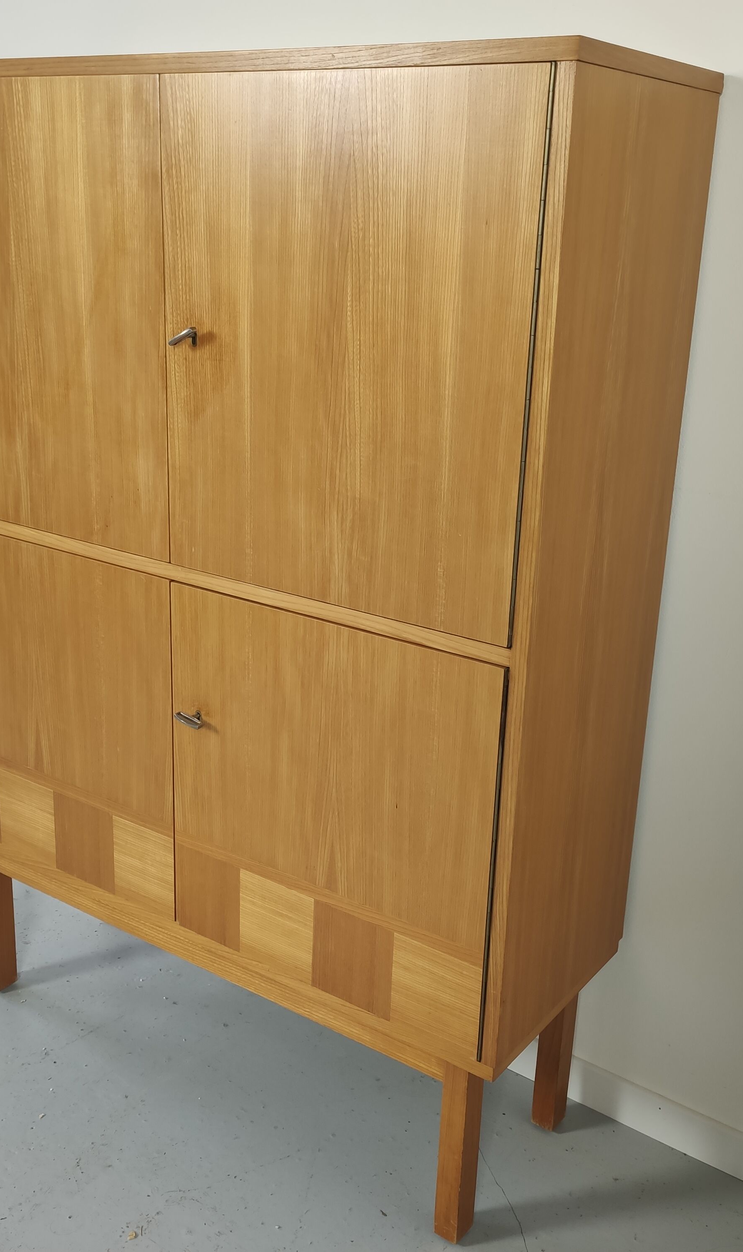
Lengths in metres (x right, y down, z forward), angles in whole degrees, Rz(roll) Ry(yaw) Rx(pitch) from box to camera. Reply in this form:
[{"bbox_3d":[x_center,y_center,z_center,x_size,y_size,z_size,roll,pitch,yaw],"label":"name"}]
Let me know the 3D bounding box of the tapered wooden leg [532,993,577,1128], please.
[{"bbox_3d":[0.272,0.604,1.913,0.036,0.295,0.040,15,22,33],"label":"tapered wooden leg"}]

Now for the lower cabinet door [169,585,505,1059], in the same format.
[{"bbox_3d":[-0.058,0.233,1.652,0.504,0.509,0.022,15,22,33],"label":"lower cabinet door"}]

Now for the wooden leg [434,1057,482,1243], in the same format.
[{"bbox_3d":[0.115,0.670,1.702,0.036,0.295,0.040,15,22,33],"label":"wooden leg"}]

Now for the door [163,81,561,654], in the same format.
[{"bbox_3d":[-0.039,-0.309,1.468,0.504,0.585,0.022,15,22,33],"label":"door"}]

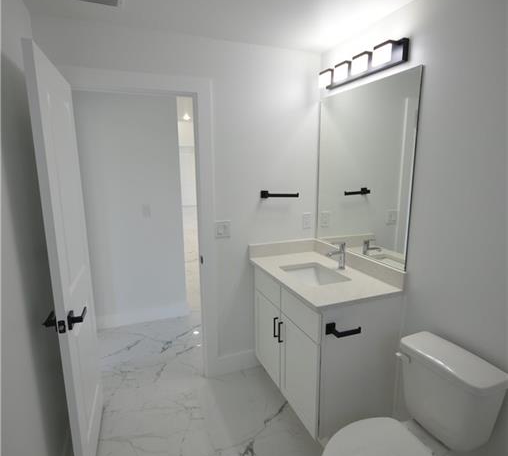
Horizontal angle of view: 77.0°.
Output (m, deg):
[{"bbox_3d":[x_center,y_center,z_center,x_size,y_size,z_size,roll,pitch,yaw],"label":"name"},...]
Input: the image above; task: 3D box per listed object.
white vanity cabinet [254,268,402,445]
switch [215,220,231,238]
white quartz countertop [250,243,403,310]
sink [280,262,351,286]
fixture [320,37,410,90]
[{"bbox_3d":[0.430,0.743,2.207,0.524,0.878,0.880,-5,12,-22],"label":"white vanity cabinet"},{"bbox_3d":[-0.220,0.014,2.280,0.112,0.120,0.009,-5,12,-22],"label":"switch"},{"bbox_3d":[0.408,0.253,2.089,0.575,0.129,0.911,-5,12,-22],"label":"white quartz countertop"},{"bbox_3d":[0.390,0.387,2.086,0.325,0.165,0.424,-5,12,-22],"label":"sink"},{"bbox_3d":[0.620,-0.964,1.931,0.110,0.117,0.670,-5,12,-22],"label":"fixture"}]

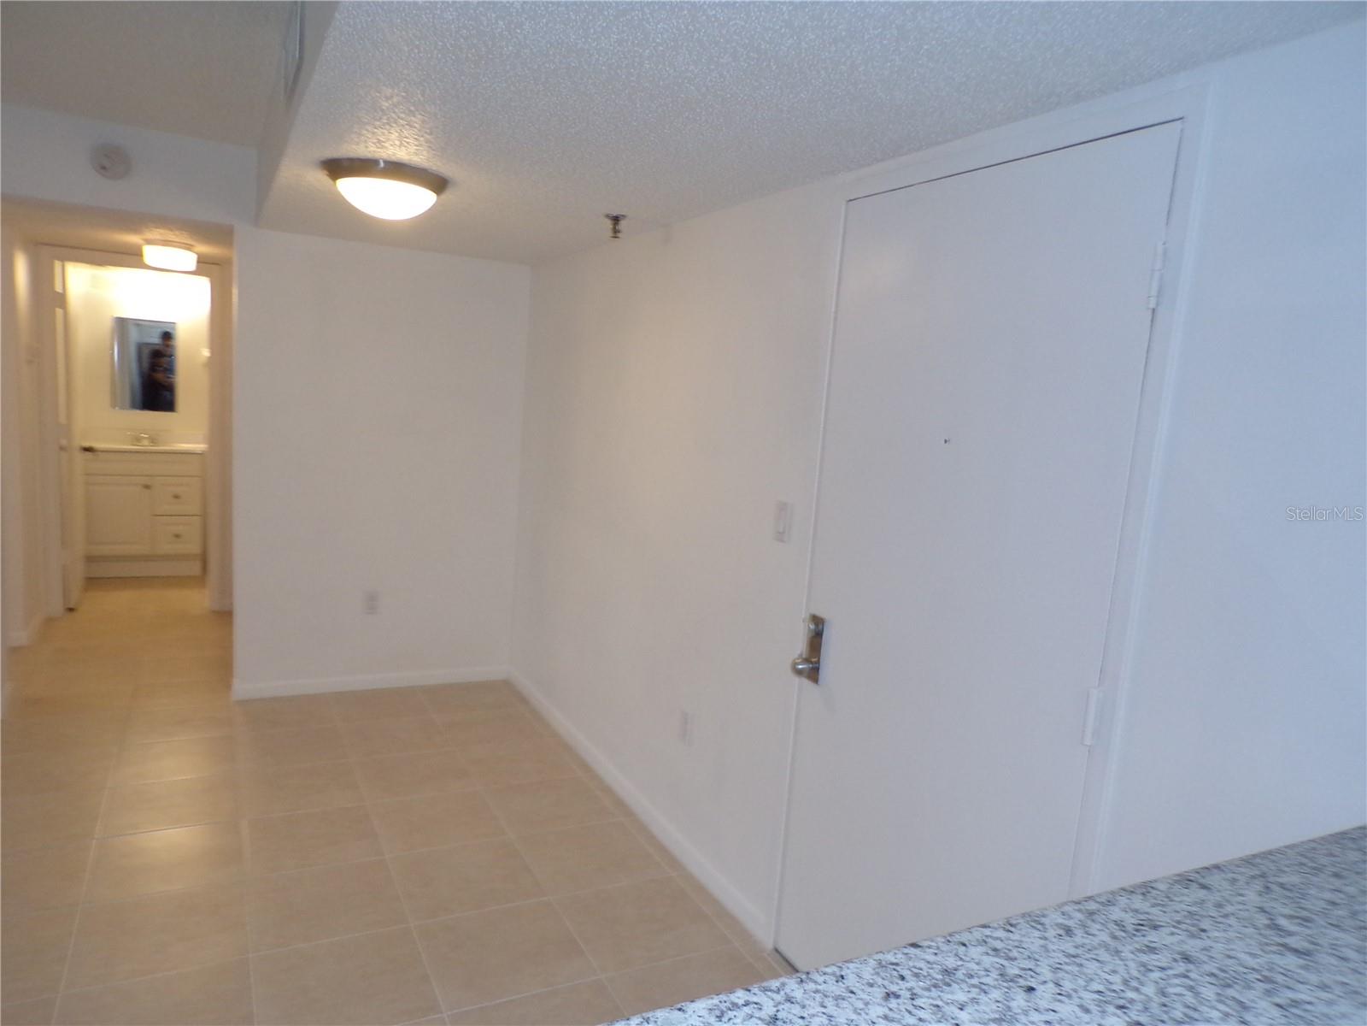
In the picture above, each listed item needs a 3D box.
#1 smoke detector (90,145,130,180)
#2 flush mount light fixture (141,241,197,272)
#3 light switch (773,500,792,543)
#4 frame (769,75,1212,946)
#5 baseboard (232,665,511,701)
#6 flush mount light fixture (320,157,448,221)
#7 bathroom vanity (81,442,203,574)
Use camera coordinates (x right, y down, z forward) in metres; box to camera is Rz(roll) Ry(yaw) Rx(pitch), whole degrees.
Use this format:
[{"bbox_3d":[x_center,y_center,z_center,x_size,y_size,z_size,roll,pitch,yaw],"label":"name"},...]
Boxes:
[{"bbox_3d":[-2.283,-1.401,3.782,0.142,0.142,0.040,1,8,-27],"label":"smoke detector"},{"bbox_3d":[-2.665,-1.331,4.920,0.255,0.120,0.255,1,8,-27],"label":"flush mount light fixture"},{"bbox_3d":[0.269,0.025,2.604,0.014,0.115,0.074,1,8,-27],"label":"light switch"},{"bbox_3d":[0.571,0.281,2.078,0.110,2.090,0.980,1,8,-27],"label":"frame"},{"bbox_3d":[-1.472,0.817,4.593,1.300,0.078,0.014,1,8,-27],"label":"baseboard"},{"bbox_3d":[-0.863,-0.914,2.741,0.355,0.128,0.355,1,8,-27],"label":"flush mount light fixture"},{"bbox_3d":[-3.764,-0.022,6.614,0.785,0.880,0.510,1,8,-27],"label":"bathroom vanity"}]

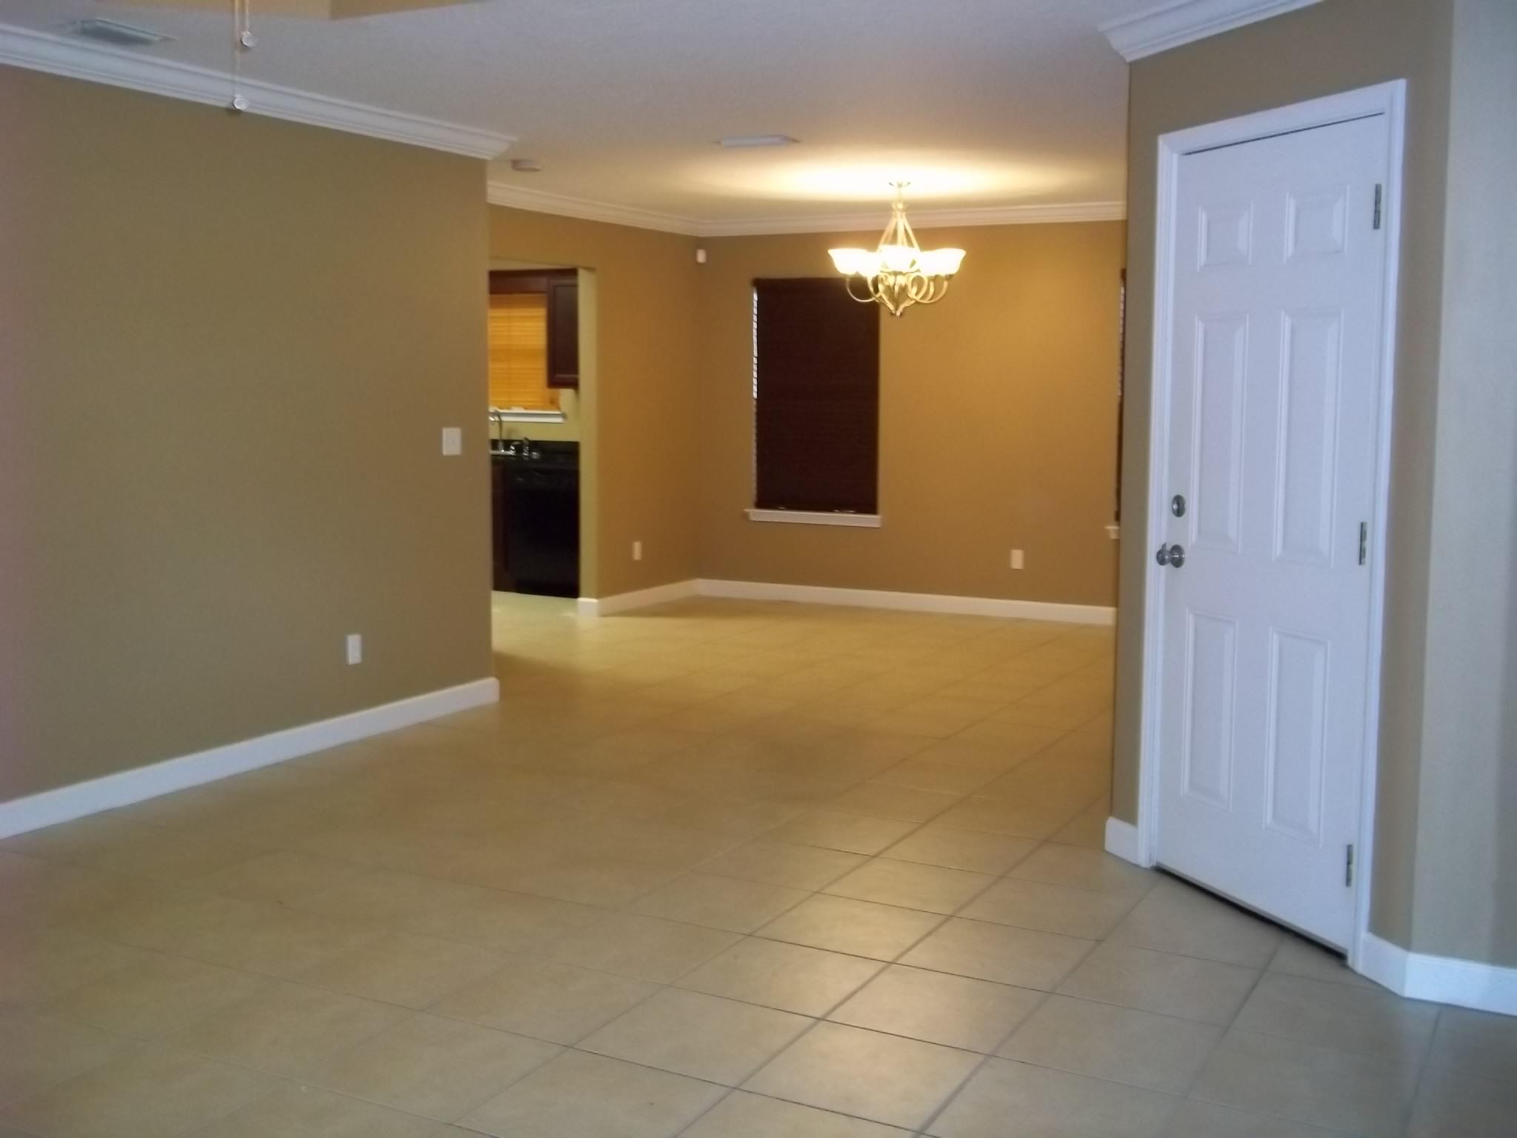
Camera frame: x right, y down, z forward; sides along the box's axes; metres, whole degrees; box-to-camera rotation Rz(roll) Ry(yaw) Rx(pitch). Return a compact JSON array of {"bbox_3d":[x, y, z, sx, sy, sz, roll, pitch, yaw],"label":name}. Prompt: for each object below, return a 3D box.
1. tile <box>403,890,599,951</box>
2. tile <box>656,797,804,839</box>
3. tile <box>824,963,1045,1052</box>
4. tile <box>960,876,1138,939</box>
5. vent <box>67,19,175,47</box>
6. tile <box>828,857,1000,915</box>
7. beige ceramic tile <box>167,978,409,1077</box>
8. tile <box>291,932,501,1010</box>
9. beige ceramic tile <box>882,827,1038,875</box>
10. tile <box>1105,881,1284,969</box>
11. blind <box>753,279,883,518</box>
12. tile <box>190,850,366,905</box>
[{"bbox_3d":[-0.656,0.933,4.181,0.400,0.010,0.400,4,7,28],"label":"tile"},{"bbox_3d":[-0.088,0.818,5.245,0.400,0.010,0.400,4,7,28],"label":"tile"},{"bbox_3d":[0.416,1.008,3.618,0.385,0.012,0.385,4,7,28],"label":"tile"},{"bbox_3d":[0.793,0.929,4.327,0.400,0.010,0.400,4,7,28],"label":"tile"},{"bbox_3d":[-1.897,-1.604,4.750,0.170,0.025,0.320,4,7,28],"label":"vent"},{"bbox_3d":[0.436,0.909,4.512,0.385,0.012,0.385,4,7,28],"label":"tile"},{"bbox_3d":[-1.031,1.010,3.474,0.385,0.012,0.385,4,7,28],"label":"beige ceramic tile"},{"bbox_3d":[-0.841,0.976,3.829,0.398,0.012,0.398,4,7,28],"label":"tile"},{"bbox_3d":[0.630,0.867,4.864,0.398,0.012,0.398,4,7,28],"label":"beige ceramic tile"},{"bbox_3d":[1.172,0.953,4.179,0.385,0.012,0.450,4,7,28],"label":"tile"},{"bbox_3d":[0.385,-1.151,10.459,0.910,1.530,0.060,4,7,28],"label":"blind"},{"bbox_3d":[-1.374,0.888,4.545,0.385,0.012,0.385,4,7,28],"label":"tile"}]

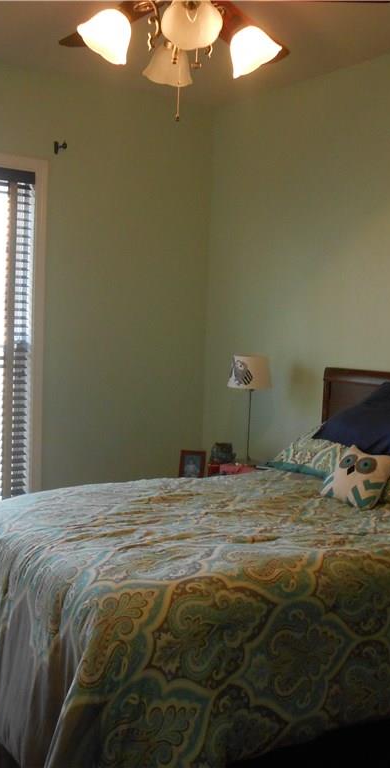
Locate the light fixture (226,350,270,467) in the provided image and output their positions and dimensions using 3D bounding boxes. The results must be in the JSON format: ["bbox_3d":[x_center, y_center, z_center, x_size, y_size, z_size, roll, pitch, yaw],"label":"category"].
[{"bbox_3d":[0.292,0.137,4.148,0.240,0.581,0.240,2,5,0],"label":"light fixture"}]

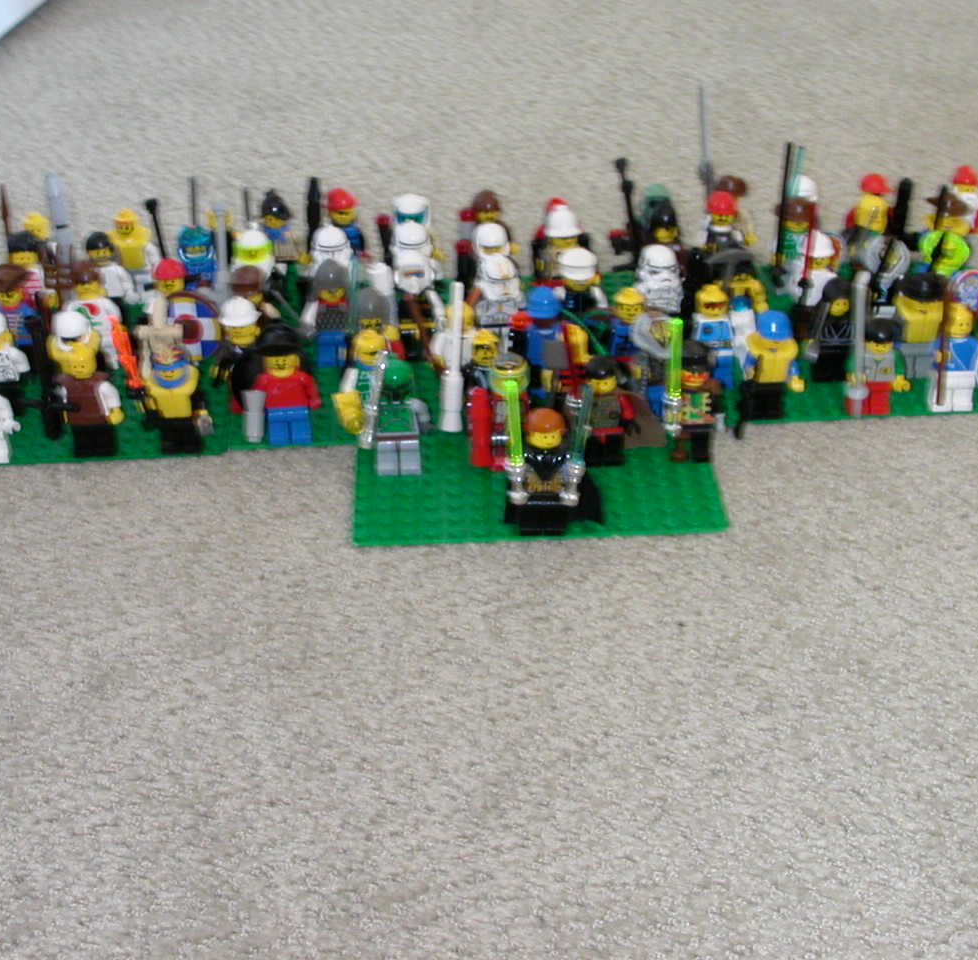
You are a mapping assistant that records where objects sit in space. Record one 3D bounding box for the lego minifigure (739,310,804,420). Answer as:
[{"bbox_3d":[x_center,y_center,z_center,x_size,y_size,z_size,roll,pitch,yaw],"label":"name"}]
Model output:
[{"bbox_3d":[0.102,-0.042,0.585,0.025,0.043,0.015,-3,36,-1],"label":"lego minifigure"}]

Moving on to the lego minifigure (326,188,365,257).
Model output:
[{"bbox_3d":[-0.061,-0.102,0.674,0.025,0.043,0.015,-6,36,-6],"label":"lego minifigure"}]

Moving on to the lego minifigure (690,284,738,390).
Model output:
[{"bbox_3d":[0.087,-0.055,0.612,0.024,0.041,0.015,-4,34,-2],"label":"lego minifigure"}]

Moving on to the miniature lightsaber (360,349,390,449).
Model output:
[{"bbox_3d":[-0.040,-0.029,0.560,0.006,0.040,0.006,10,29,-8],"label":"miniature lightsaber"}]

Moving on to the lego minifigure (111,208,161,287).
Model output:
[{"bbox_3d":[-0.149,-0.092,0.664,0.025,0.042,0.015,-3,36,-1],"label":"lego minifigure"}]

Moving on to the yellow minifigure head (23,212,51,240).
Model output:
[{"bbox_3d":[-0.189,-0.107,0.669,0.010,0.011,0.010,-3,35,-1],"label":"yellow minifigure head"}]

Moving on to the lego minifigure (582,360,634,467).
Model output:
[{"bbox_3d":[0.041,-0.023,0.566,0.025,0.042,0.016,-2,33,0],"label":"lego minifigure"}]

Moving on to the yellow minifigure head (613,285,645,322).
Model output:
[{"bbox_3d":[0.052,-0.066,0.596,0.013,0.013,0.014,-6,35,-5],"label":"yellow minifigure head"}]

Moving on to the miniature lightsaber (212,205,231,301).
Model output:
[{"bbox_3d":[-0.111,-0.094,0.663,0.006,0.043,0.006,1,36,-3],"label":"miniature lightsaber"}]

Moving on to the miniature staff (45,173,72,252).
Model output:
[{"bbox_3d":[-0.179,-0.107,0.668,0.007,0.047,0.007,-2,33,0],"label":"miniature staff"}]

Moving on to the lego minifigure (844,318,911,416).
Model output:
[{"bbox_3d":[0.143,-0.042,0.585,0.025,0.042,0.015,-3,44,-1],"label":"lego minifigure"}]

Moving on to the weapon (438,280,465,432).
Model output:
[{"bbox_3d":[-0.014,-0.046,0.591,0.008,0.060,0.008,2,24,-3],"label":"weapon"}]

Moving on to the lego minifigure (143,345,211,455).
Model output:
[{"bbox_3d":[-0.115,-0.030,0.587,0.025,0.043,0.016,-2,34,0],"label":"lego minifigure"}]

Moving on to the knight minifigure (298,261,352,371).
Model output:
[{"bbox_3d":[-0.062,-0.066,0.635,0.025,0.043,0.016,-2,33,0],"label":"knight minifigure"}]

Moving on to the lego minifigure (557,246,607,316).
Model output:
[{"bbox_3d":[0.036,-0.068,0.623,0.025,0.043,0.015,-3,36,-1],"label":"lego minifigure"}]

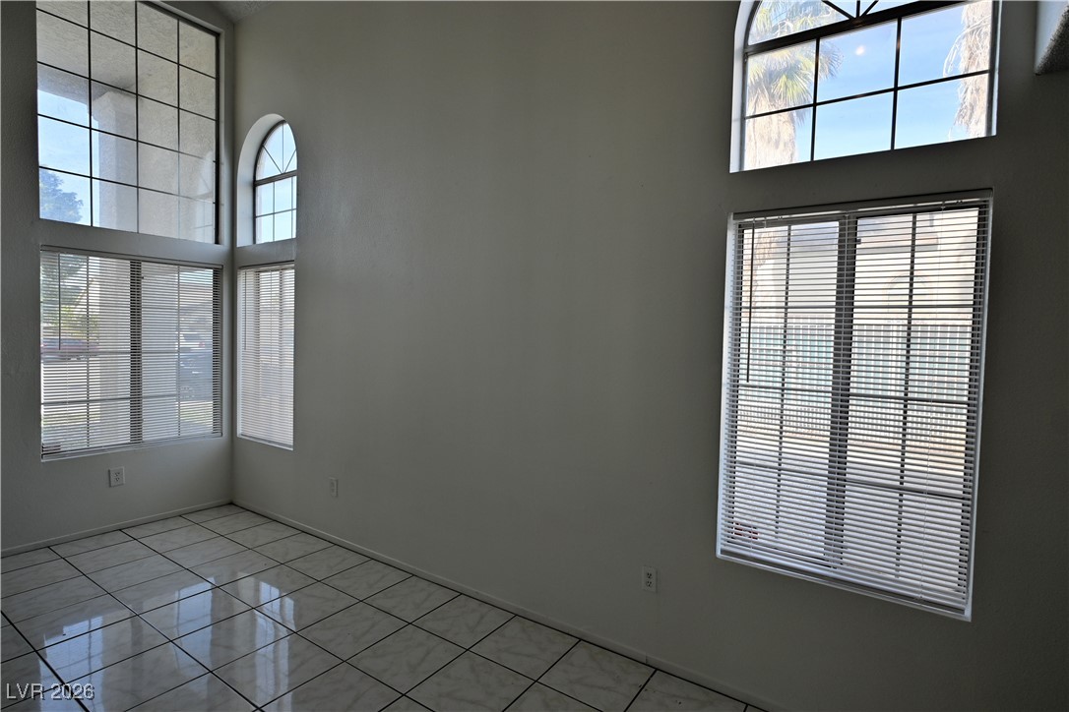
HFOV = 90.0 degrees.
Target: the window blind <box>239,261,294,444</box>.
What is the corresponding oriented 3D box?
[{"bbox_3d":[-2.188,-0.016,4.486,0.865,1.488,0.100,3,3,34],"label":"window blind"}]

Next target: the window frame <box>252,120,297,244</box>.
[{"bbox_3d":[-2.112,-1.443,4.478,0.893,1.023,0.080,3,3,34],"label":"window frame"}]

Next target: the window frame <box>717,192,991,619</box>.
[{"bbox_3d":[1.224,0.158,2.148,0.875,1.506,0.100,3,3,34],"label":"window frame"}]

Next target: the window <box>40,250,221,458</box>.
[{"bbox_3d":[-3.103,-0.027,4.199,0.090,1.488,1.193,3,3,34],"label":"window"}]

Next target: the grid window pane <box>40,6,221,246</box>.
[{"bbox_3d":[-3.070,-1.857,4.141,0.080,1.816,1.199,3,3,34],"label":"grid window pane"}]

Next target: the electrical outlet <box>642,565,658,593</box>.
[{"bbox_3d":[0.546,1.067,2.540,0.071,0.115,0.010,3,3,34],"label":"electrical outlet"}]

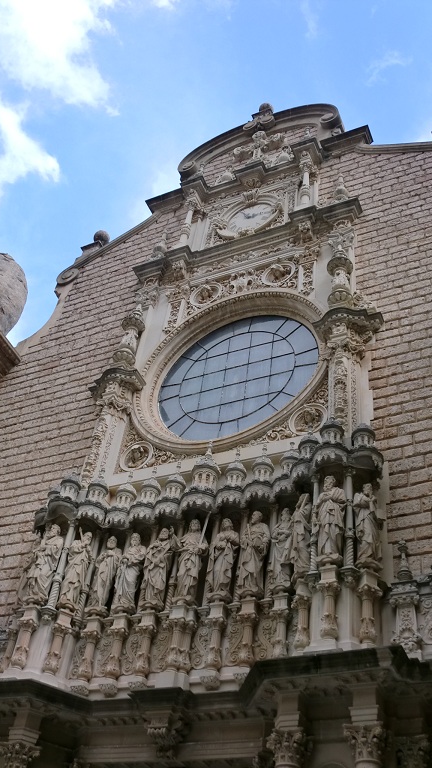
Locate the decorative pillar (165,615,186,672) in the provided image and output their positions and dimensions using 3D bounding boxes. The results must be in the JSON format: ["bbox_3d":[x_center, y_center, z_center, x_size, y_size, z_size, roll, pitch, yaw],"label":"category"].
[{"bbox_3d":[-0.762,4.980,15.033,0.310,1.225,0.320,-14,-50,21],"label":"decorative pillar"}]

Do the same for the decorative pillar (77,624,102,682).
[{"bbox_3d":[-2.684,5.666,16.452,0.350,1.340,0.350,-14,-50,20],"label":"decorative pillar"}]

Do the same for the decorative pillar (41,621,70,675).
[{"bbox_3d":[-3.164,5.282,15.545,0.340,1.104,0.340,12,-45,-3],"label":"decorative pillar"}]

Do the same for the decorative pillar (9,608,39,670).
[{"bbox_3d":[-4.097,5.408,16.517,0.360,1.420,0.360,-14,-50,20],"label":"decorative pillar"}]

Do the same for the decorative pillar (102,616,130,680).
[{"bbox_3d":[-2.009,5.337,15.602,0.310,1.275,0.320,-14,-50,21],"label":"decorative pillar"}]

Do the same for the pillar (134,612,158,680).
[{"bbox_3d":[-1.355,5.086,15.170,0.350,1.424,0.340,-14,-49,21],"label":"pillar"}]

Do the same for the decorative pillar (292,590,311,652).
[{"bbox_3d":[1.589,4.348,14.472,0.330,1.330,0.330,4,-46,4],"label":"decorative pillar"}]

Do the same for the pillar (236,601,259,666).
[{"bbox_3d":[0.595,4.622,14.388,0.350,1.316,0.340,-14,-49,21],"label":"pillar"}]

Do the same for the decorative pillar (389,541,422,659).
[{"bbox_3d":[3.373,3.753,13.627,0.470,2.350,0.400,-14,-49,21],"label":"decorative pillar"}]

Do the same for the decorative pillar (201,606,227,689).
[{"bbox_3d":[-0.007,4.887,14.494,0.350,1.638,0.340,-14,-49,21],"label":"decorative pillar"}]

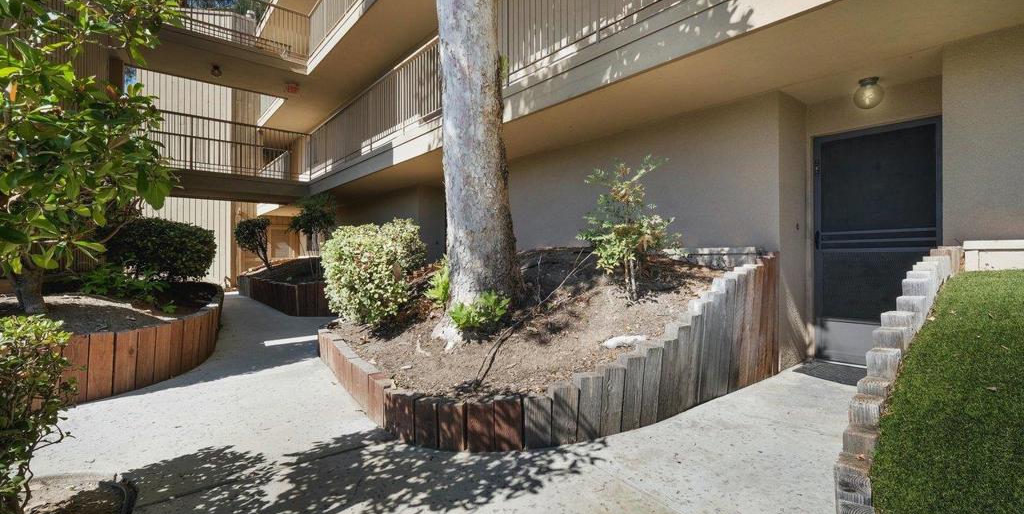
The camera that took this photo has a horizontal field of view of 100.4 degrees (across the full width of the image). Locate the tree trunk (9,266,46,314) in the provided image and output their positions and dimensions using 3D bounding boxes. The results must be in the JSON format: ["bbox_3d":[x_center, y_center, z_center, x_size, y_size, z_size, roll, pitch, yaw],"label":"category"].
[{"bbox_3d":[-4.251,0.295,3.750,0.200,0.430,0.200,-1,1,-41],"label":"tree trunk"}]

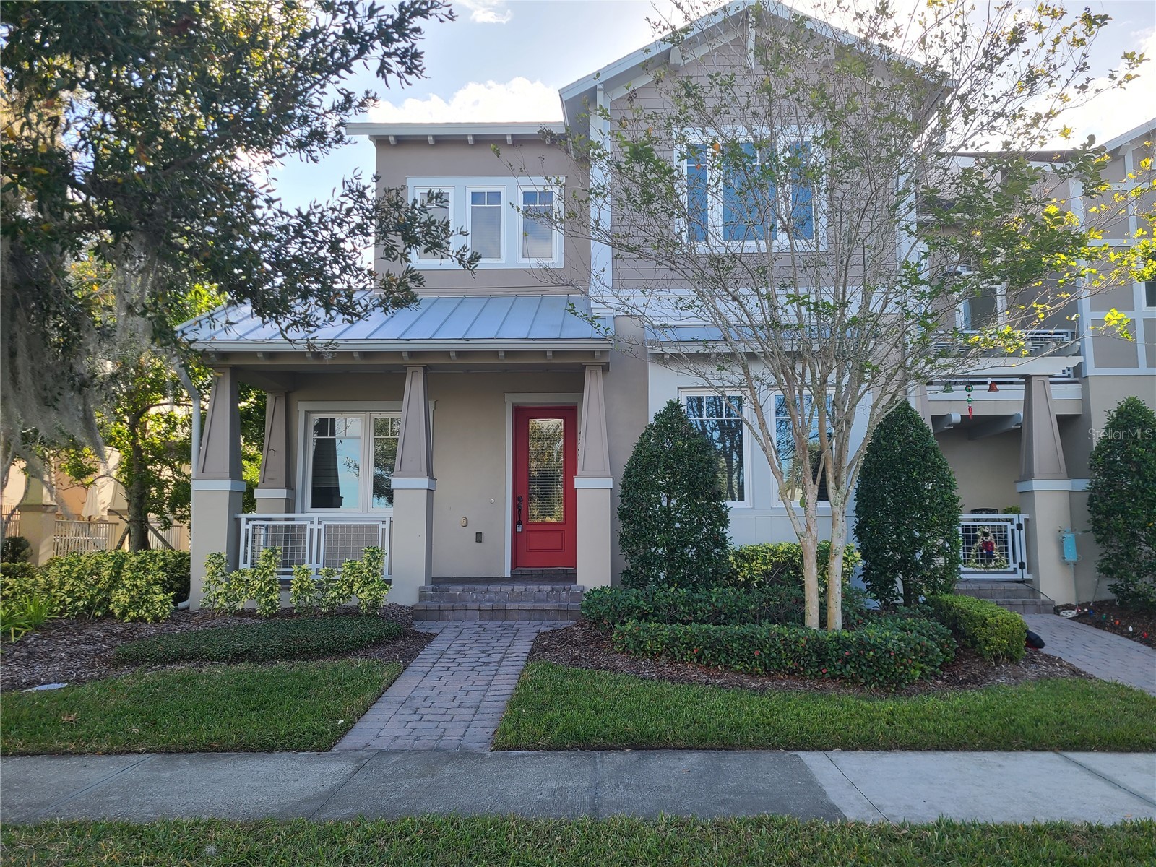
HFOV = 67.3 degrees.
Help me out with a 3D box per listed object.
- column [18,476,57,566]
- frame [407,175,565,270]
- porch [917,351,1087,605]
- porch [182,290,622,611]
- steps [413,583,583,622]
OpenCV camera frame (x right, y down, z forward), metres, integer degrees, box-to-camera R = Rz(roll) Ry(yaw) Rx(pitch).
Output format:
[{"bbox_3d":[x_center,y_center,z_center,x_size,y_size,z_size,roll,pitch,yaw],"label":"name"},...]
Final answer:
[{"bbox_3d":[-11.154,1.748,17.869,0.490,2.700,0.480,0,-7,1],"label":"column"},{"bbox_3d":[-1.419,-3.271,13.445,2.425,1.485,0.120,0,-7,1],"label":"frame"},{"bbox_3d":[5.223,0.639,11.738,2.150,3.130,2.350,0,-7,1],"label":"porch"},{"bbox_3d":[-2.180,-0.038,11.706,5.310,4.610,2.750,0,-7,1],"label":"porch"},{"bbox_3d":[-0.914,2.018,10.377,1.980,0.380,0.650,0,-7,1],"label":"steps"}]

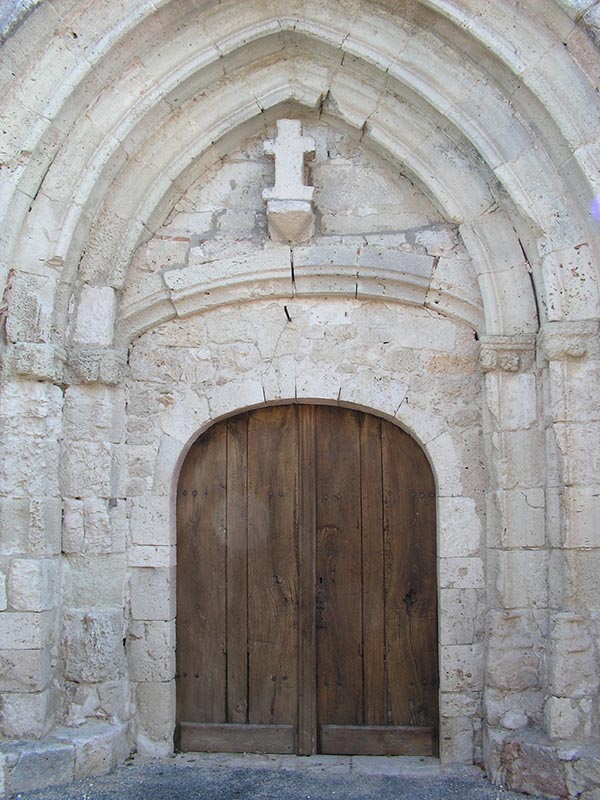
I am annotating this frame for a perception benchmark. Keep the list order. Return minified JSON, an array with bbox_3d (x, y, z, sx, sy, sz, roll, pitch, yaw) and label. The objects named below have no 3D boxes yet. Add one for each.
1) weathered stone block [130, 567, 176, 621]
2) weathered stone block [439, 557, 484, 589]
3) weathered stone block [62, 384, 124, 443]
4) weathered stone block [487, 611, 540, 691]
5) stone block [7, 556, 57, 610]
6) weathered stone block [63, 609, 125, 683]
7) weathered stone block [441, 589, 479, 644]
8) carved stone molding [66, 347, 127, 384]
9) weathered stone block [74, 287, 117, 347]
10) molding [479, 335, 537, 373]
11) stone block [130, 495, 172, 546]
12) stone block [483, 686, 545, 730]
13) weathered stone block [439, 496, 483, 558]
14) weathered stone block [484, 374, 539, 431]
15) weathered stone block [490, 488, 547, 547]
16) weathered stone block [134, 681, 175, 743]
[{"bbox_3d":[-0.987,1.321,5.720,0.281,0.347,0.280,-1,-9,3],"label":"weathered stone block"},{"bbox_3d":[1.075,1.156,5.612,0.294,0.206,0.250,-1,-9,5],"label":"weathered stone block"},{"bbox_3d":[-1.279,0.108,5.188,0.287,0.346,0.330,-1,-6,4],"label":"weathered stone block"},{"bbox_3d":[1.332,1.567,5.270,0.296,0.463,0.300,-1,-9,5],"label":"weathered stone block"},{"bbox_3d":[-1.666,1.161,5.301,0.246,0.320,0.300,-1,-9,5],"label":"stone block"},{"bbox_3d":[-1.327,1.603,5.501,0.361,0.446,0.320,-1,-9,5],"label":"weathered stone block"},{"bbox_3d":[1.054,1.435,5.572,0.236,0.355,0.250,-1,-9,5],"label":"weathered stone block"},{"bbox_3d":[-1.366,-0.223,5.657,0.330,0.207,0.340,-1,-9,3],"label":"carved stone molding"},{"bbox_3d":[-1.397,-0.557,5.795,0.277,0.403,0.250,-1,-9,5],"label":"weathered stone block"},{"bbox_3d":[1.249,-0.248,5.022,0.275,0.218,0.360,-1,-6,4],"label":"molding"},{"bbox_3d":[-1.021,0.845,5.837,0.260,0.353,0.250,-1,-9,5],"label":"stone block"},{"bbox_3d":[1.322,1.912,5.232,0.321,0.223,0.300,-1,-9,3],"label":"stone block"},{"bbox_3d":[1.003,0.795,5.242,0.253,0.360,0.210,-1,-6,4],"label":"weathered stone block"},{"bbox_3d":[1.382,0.029,5.509,0.303,0.369,0.300,-1,-9,3],"label":"weathered stone block"},{"bbox_3d":[1.283,0.698,4.940,0.271,0.341,0.330,-1,-6,4],"label":"weathered stone block"},{"bbox_3d":[-0.952,2.069,5.606,0.252,0.359,0.280,-1,-9,3],"label":"weathered stone block"}]

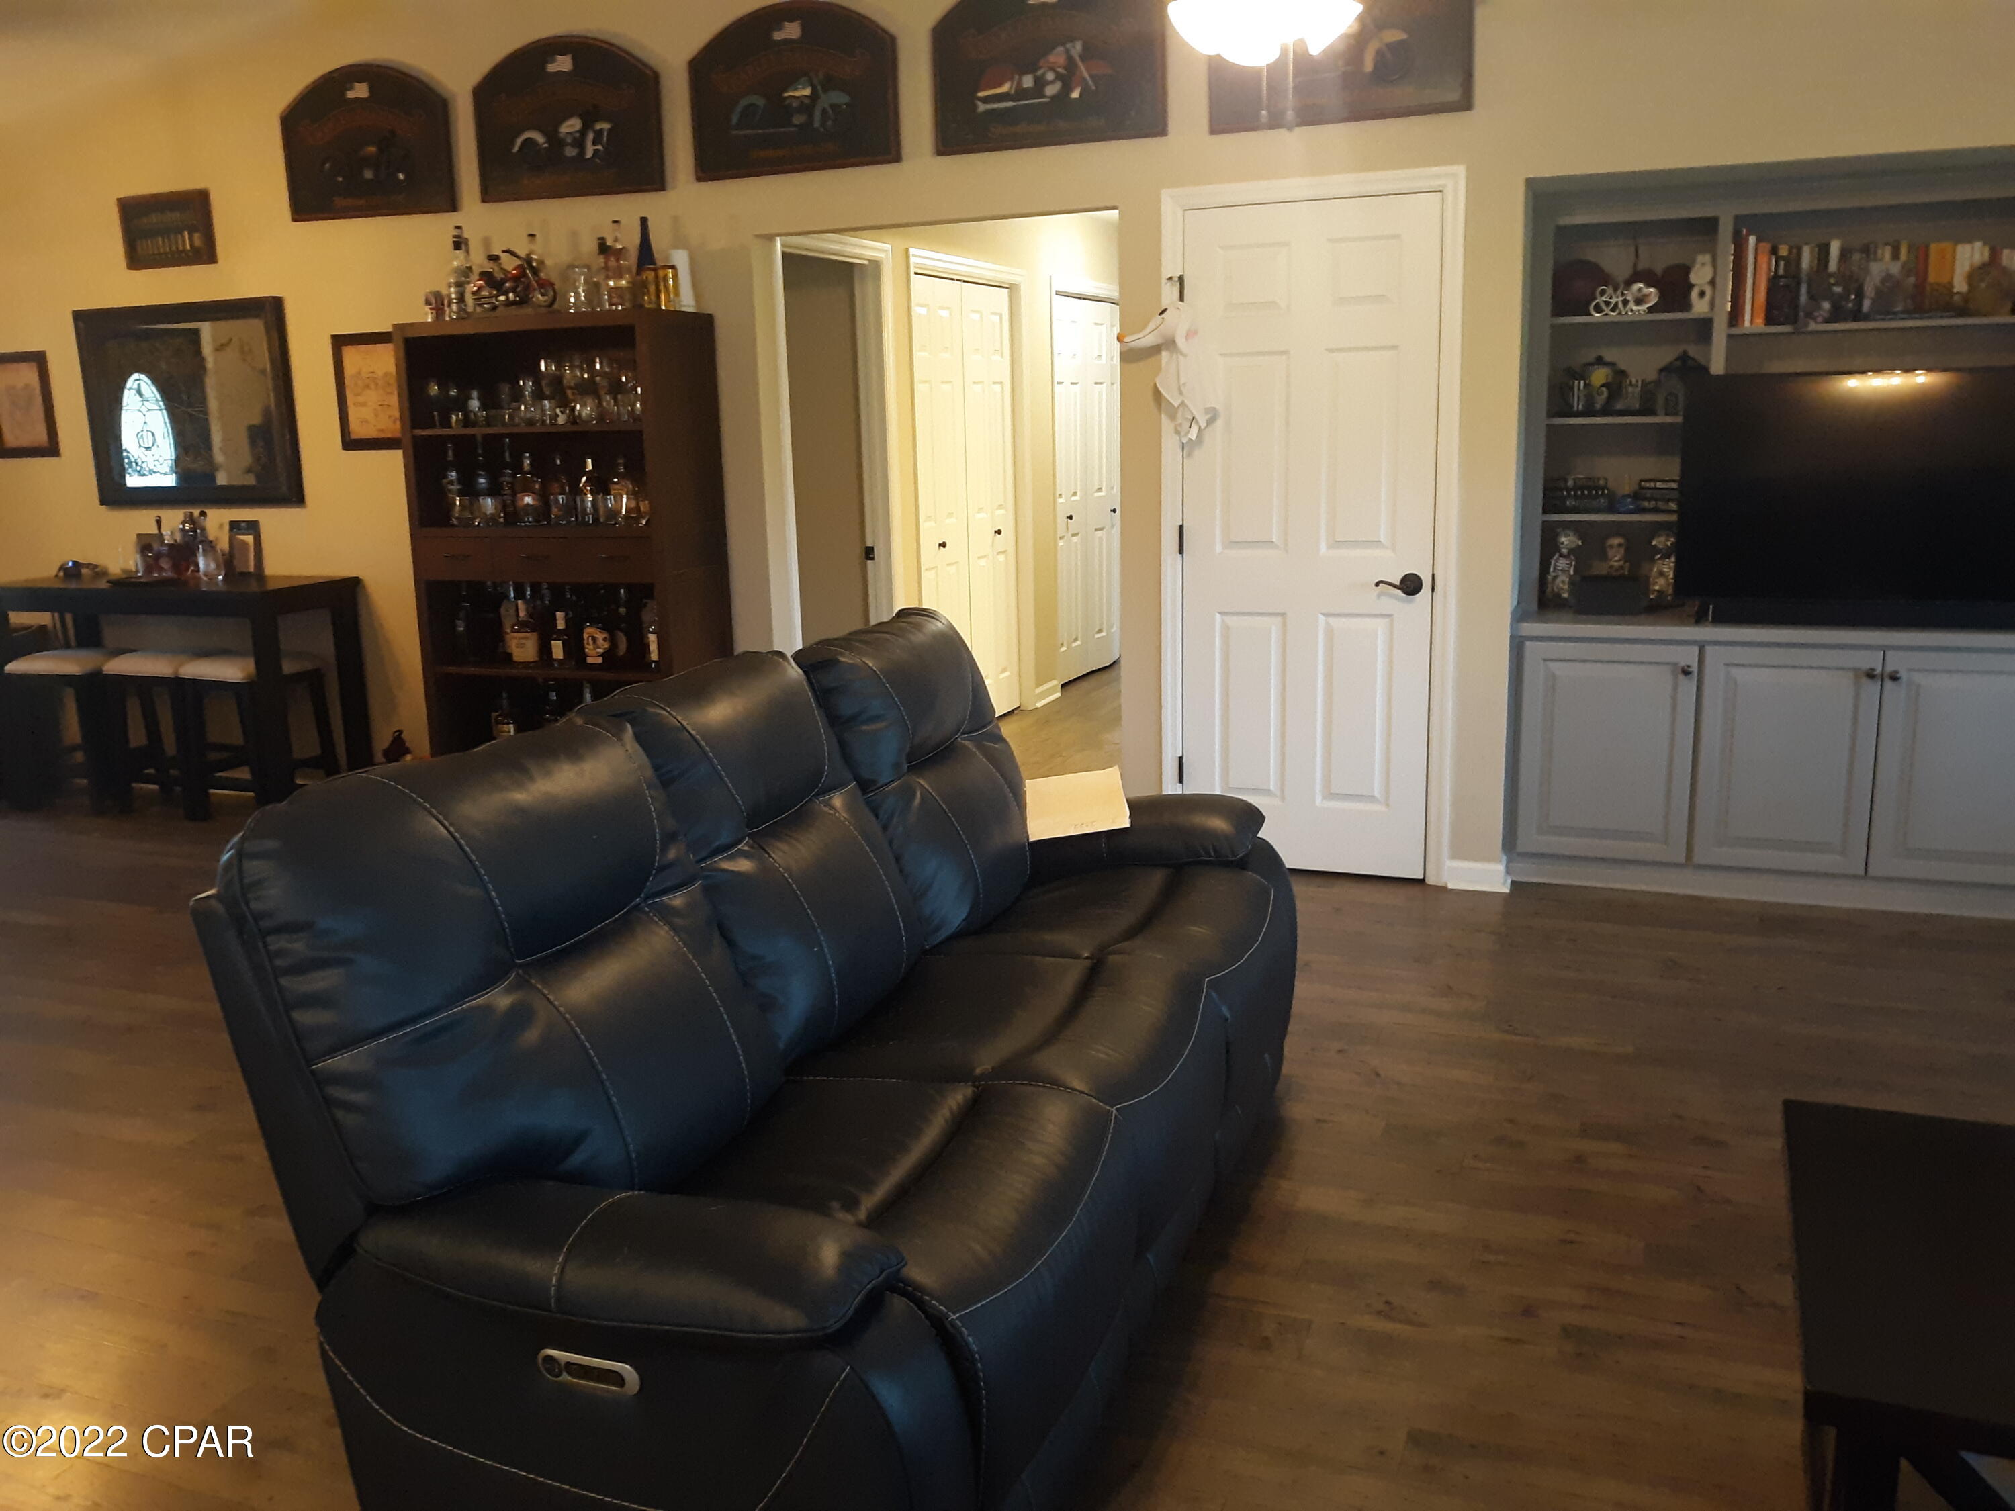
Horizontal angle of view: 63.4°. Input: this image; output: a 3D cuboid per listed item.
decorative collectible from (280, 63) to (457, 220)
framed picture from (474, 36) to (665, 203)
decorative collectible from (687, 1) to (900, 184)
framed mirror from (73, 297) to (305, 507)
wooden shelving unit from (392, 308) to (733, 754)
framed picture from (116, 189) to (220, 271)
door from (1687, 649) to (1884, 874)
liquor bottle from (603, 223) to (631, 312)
[{"bbox_3d":[-2.339,-2.234,5.945,0.738,0.523,0.030,3,13,22],"label":"decorative collectible"},{"bbox_3d":[-1.519,-2.195,5.618,0.746,0.520,0.030,3,13,22],"label":"framed picture"},{"bbox_3d":[-0.699,-2.162,5.290,0.744,0.516,0.030,3,13,22],"label":"decorative collectible"},{"bbox_3d":[-3.271,-1.393,6.508,1.073,0.779,0.040,3,13,22],"label":"framed mirror"},{"bbox_3d":[-1.527,-0.592,5.737,1.028,1.822,0.405,3,13,22],"label":"wooden shelving unit"},{"bbox_3d":[-3.283,-2.047,6.370,0.443,0.270,0.035,3,13,22],"label":"framed picture"},{"bbox_3d":[2.237,0.017,4.693,0.459,0.657,0.022,3,13,22],"label":"door"},{"bbox_3d":[-1.262,-1.582,5.279,0.082,0.289,0.082,3,13,22],"label":"liquor bottle"}]

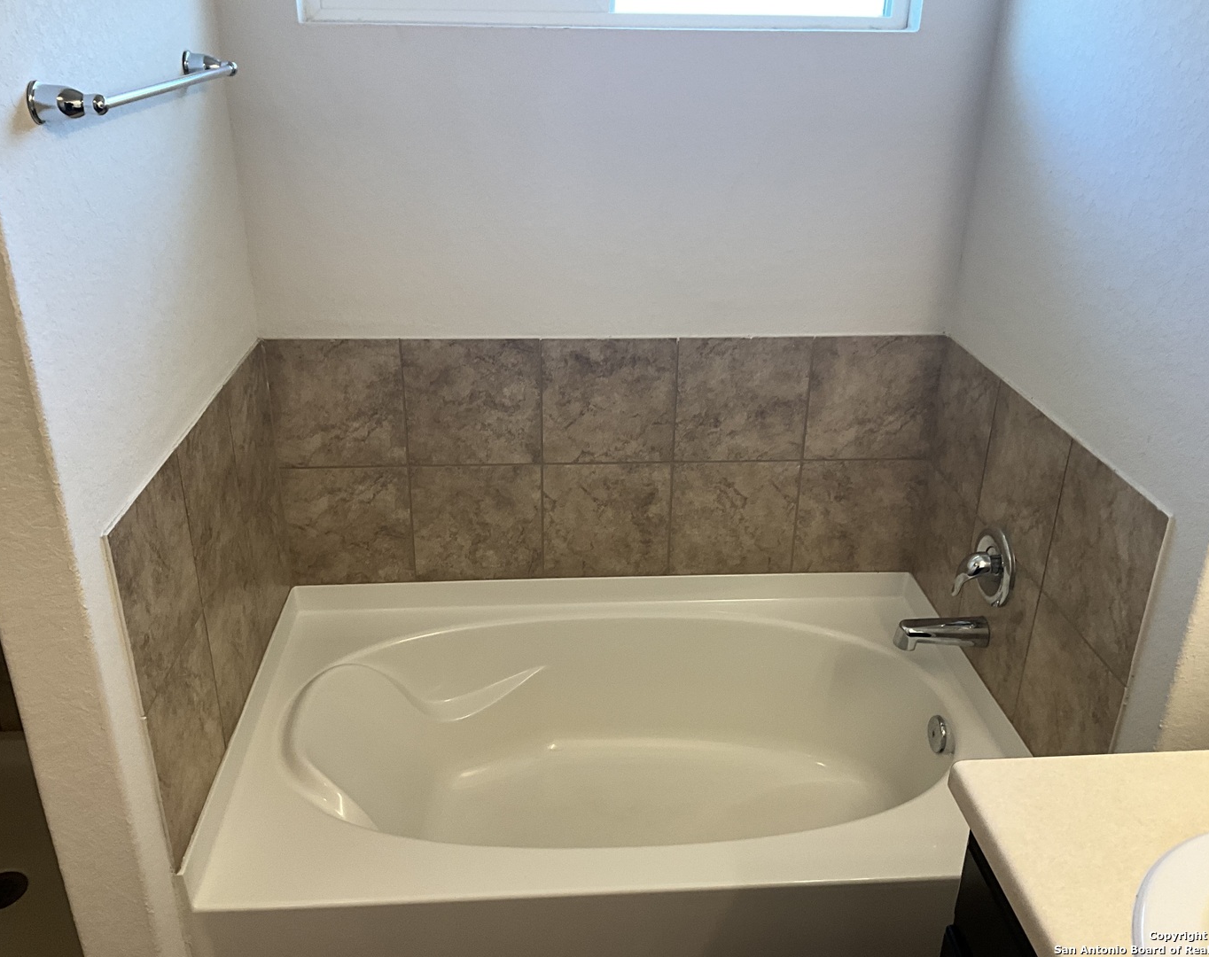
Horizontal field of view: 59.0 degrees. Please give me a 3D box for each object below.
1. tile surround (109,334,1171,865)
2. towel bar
[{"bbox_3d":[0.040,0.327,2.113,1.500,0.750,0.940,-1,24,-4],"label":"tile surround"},{"bbox_3d":[-0.657,-0.581,1.554,0.088,0.055,0.670,-1,24,-4],"label":"towel bar"}]

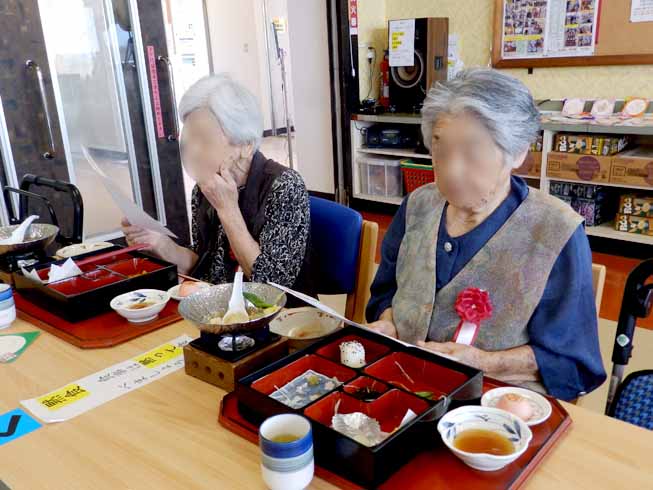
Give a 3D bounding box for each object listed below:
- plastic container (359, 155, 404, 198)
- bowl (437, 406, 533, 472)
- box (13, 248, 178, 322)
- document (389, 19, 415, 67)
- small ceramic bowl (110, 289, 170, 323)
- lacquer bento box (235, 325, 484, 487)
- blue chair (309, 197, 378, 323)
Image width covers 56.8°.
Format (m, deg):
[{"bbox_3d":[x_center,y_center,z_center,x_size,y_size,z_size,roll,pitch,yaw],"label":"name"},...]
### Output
[{"bbox_3d":[0.527,-0.548,4.748,0.370,0.270,0.340,13,23,42],"label":"plastic container"},{"bbox_3d":[0.200,0.253,0.767,0.114,0.043,0.114,-2,17,1],"label":"bowl"},{"bbox_3d":[-0.532,0.083,1.420,0.256,0.053,0.256,14,24,42],"label":"box"},{"bbox_3d":[0.529,-1.402,4.200,0.210,0.297,0.004,13,23,42],"label":"document"},{"bbox_3d":[-0.382,0.132,1.253,0.117,0.040,0.117,-2,17,1],"label":"small ceramic bowl"},{"bbox_3d":[0.052,0.217,0.901,0.256,0.053,0.256,13,23,41],"label":"lacquer bento box"},{"bbox_3d":[-0.169,0.281,1.772,0.500,0.790,0.540,13,23,42],"label":"blue chair"}]

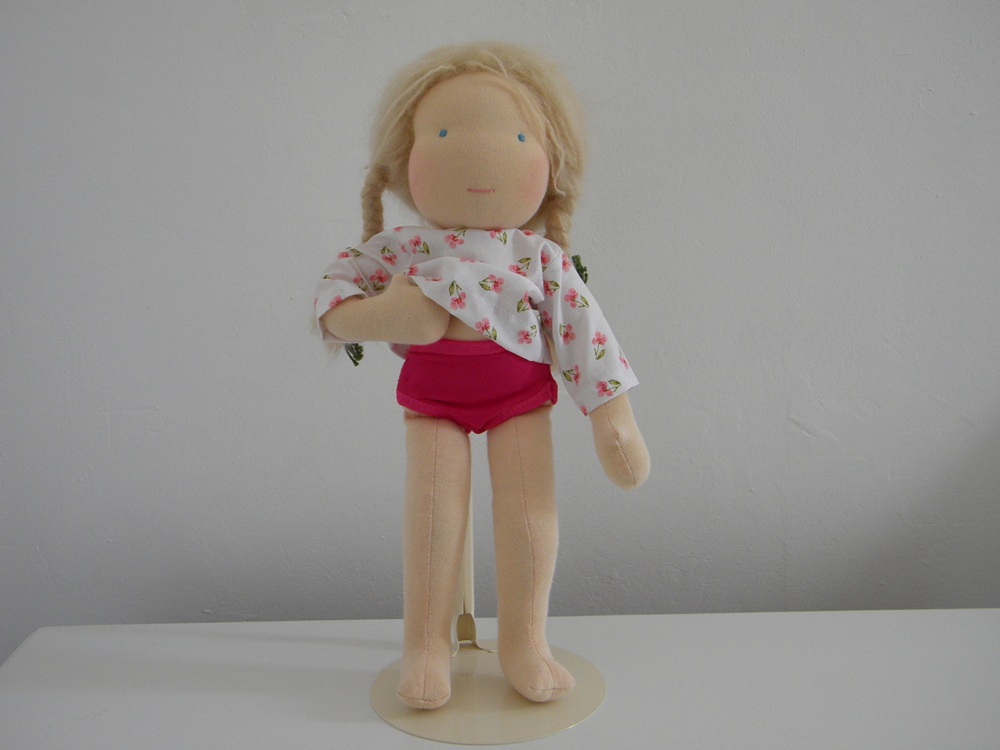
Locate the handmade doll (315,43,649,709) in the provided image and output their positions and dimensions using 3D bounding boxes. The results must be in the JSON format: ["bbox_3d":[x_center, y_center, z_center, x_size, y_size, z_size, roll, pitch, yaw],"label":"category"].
[{"bbox_3d":[-0.009,0.001,0.727,0.201,0.396,0.127,-1,11,-6],"label":"handmade doll"}]

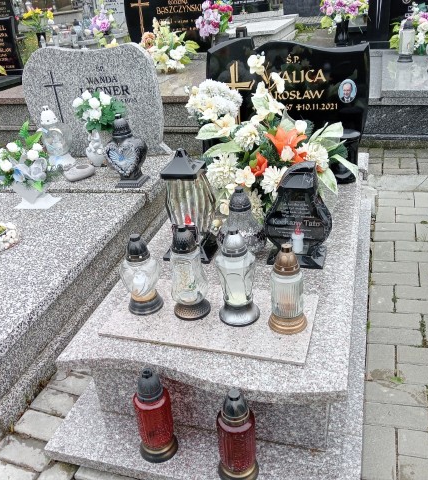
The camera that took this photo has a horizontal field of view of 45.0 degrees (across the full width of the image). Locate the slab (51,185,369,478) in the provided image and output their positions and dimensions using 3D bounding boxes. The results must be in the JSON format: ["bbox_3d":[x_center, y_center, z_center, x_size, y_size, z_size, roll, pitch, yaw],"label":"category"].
[{"bbox_3d":[0.157,0.145,2.067,0.891,0.324,1.716,4,29,16],"label":"slab"}]

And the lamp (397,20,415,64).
[{"bbox_3d":[1.562,-1.596,4.158,0.128,0.306,0.128,4,29,16],"label":"lamp"}]

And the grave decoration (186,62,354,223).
[{"bbox_3d":[0.254,-0.441,2.295,0.680,0.640,0.450,3,29,17],"label":"grave decoration"}]

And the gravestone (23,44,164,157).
[{"bbox_3d":[-0.740,-0.871,3.260,0.893,0.681,0.080,1,28,17],"label":"gravestone"}]

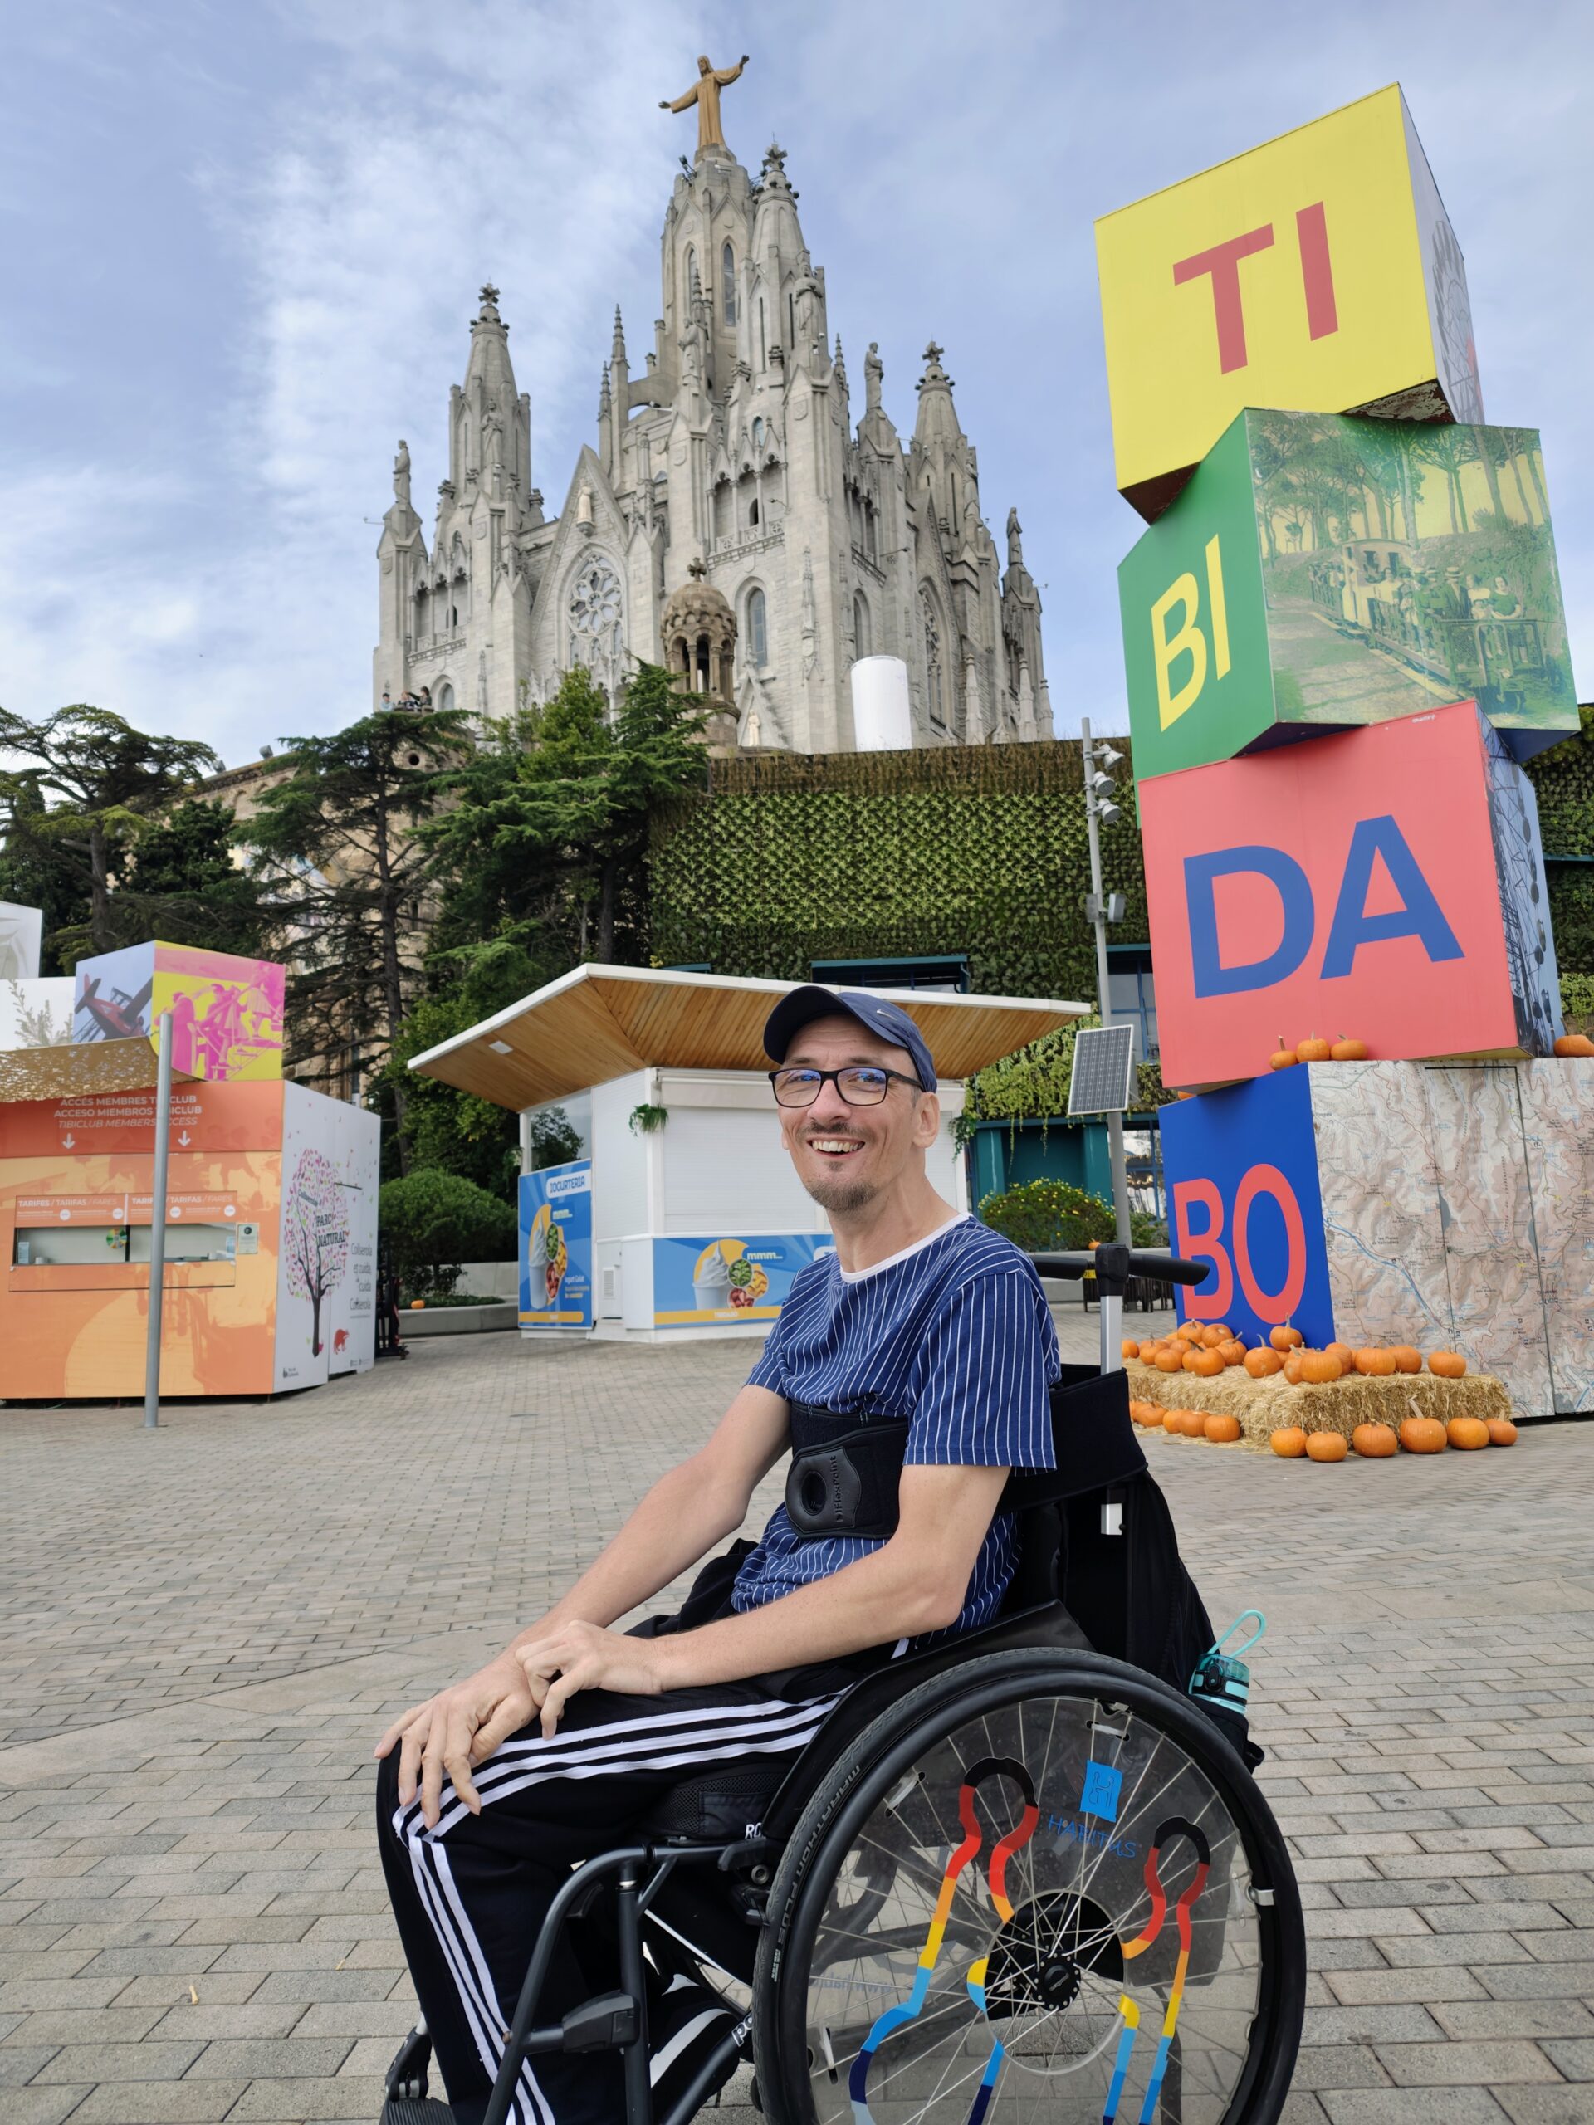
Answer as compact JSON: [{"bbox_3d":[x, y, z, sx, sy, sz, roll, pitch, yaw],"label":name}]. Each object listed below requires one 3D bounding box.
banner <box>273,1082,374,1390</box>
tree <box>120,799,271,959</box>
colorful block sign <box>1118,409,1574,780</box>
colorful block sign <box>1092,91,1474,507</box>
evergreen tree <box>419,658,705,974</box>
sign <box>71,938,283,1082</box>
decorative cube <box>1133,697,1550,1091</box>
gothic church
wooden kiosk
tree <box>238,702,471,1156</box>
[{"bbox_3d":[-4.986,1.884,15.113,0.100,2.954,3.172,-1,-8,0],"label":"banner"},{"bbox_3d":[-12.997,-0.292,30.444,3.691,11.281,3.691,-2,-8,0],"label":"tree"},{"bbox_3d":[3.567,-2.827,9.525,2.000,2.000,2.000,-1,-9,-10],"label":"colorful block sign"},{"bbox_3d":[3.489,-4.801,9.836,2.000,2.000,2.000,-8,-10,34],"label":"colorful block sign"},{"bbox_3d":[-4.313,-1.719,26.561,5.166,12.293,5.166,-2,-8,0],"label":"evergreen tree"},{"bbox_3d":[-6.638,-0.326,15.197,1.512,1.512,1.512,-7,-10,35],"label":"sign"},{"bbox_3d":[3.653,-0.854,9.211,2.000,2.000,2.000,-8,-10,35],"label":"decorative cube"},{"bbox_3d":[-4.027,-34.006,79.141,26.190,50.706,26.190,-7,-10,30],"label":"gothic church"},{"bbox_3d":[-0.883,1.553,18.505,6.613,3.829,6.951,3,-10,-29],"label":"wooden kiosk"},{"bbox_3d":[-8.160,-1.214,26.003,4.198,11.432,4.198,-2,-8,0],"label":"tree"}]

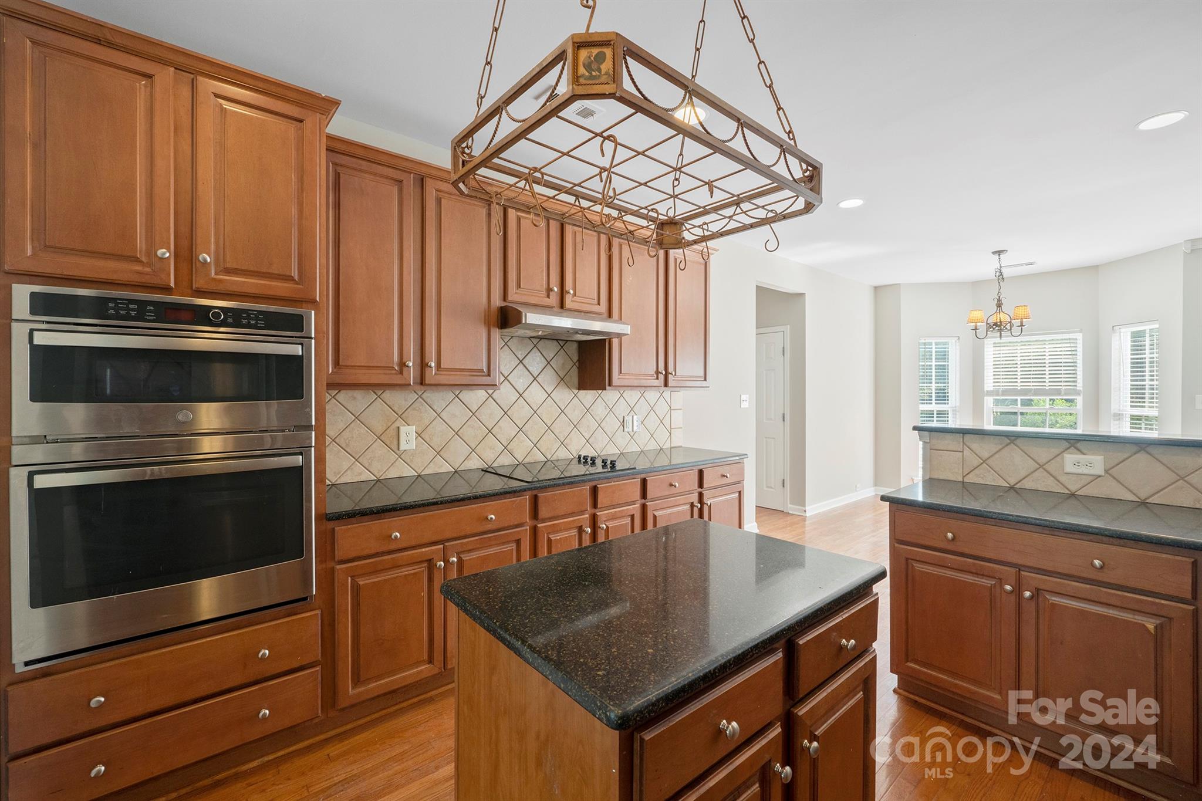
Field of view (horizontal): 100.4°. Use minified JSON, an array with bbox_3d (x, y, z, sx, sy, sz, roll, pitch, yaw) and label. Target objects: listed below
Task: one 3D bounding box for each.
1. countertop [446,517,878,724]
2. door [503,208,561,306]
[{"bbox_3d":[0.192,0.474,1.312,0.998,0.036,0.684,-1,1,-39],"label":"countertop"},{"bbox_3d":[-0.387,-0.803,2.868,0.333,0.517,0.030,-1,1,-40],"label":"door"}]

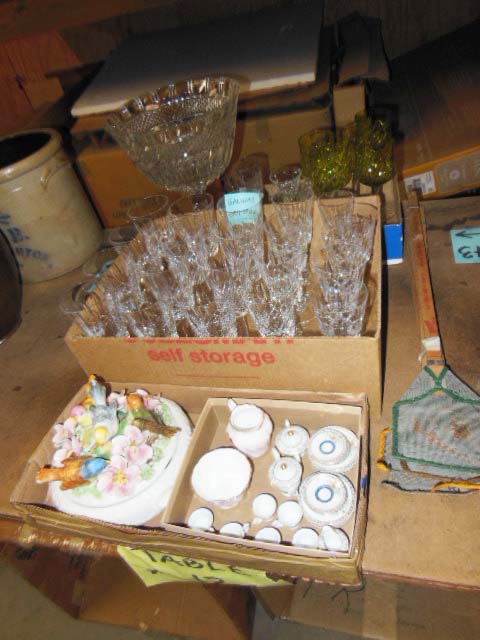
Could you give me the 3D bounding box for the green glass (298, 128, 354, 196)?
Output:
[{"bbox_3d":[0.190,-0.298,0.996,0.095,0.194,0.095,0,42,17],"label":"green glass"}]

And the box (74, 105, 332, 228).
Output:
[{"bbox_3d":[-0.070,-0.483,1.282,0.628,0.204,0.360,-6,41,10],"label":"box"}]

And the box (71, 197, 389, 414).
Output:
[{"bbox_3d":[0.009,-0.041,0.790,0.445,0.149,0.357,0,42,17],"label":"box"}]

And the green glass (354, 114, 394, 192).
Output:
[{"bbox_3d":[0.282,-0.305,0.962,0.080,0.211,0.080,0,42,17],"label":"green glass"}]

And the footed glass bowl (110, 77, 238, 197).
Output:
[{"bbox_3d":[-0.097,-0.310,0.987,0.267,0.303,0.267,-9,40,8],"label":"footed glass bowl"}]

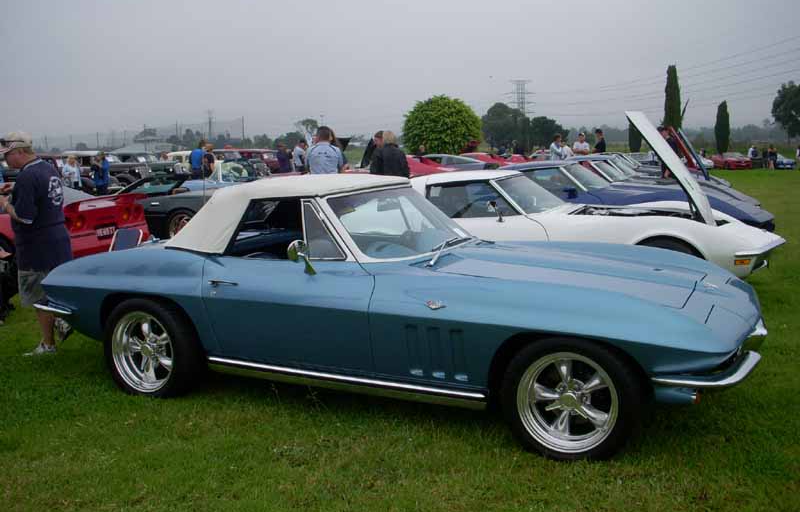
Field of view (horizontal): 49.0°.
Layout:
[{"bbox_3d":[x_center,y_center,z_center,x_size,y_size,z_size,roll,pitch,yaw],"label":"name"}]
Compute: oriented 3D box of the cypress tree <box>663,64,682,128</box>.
[{"bbox_3d":[26.388,-14.076,85.587,1.750,8.900,1.750,0,8,0],"label":"cypress tree"}]

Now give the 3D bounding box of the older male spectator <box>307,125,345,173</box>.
[{"bbox_3d":[-1.108,-1.035,13.117,0.550,1.780,0.360,0,8,3],"label":"older male spectator"}]

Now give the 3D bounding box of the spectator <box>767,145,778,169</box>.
[{"bbox_3d":[23.756,-6.260,56.109,0.480,1.650,0.360,1,8,6],"label":"spectator"}]

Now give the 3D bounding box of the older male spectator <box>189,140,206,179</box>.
[{"bbox_3d":[-5.525,-2.288,24.108,0.500,1.750,0.360,4,8,30],"label":"older male spectator"}]

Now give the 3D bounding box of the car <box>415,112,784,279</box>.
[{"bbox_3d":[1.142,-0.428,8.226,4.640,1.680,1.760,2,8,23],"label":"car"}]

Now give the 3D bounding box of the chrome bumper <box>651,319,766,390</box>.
[{"bbox_3d":[1.647,0.423,4.510,0.440,0.160,1.620,3,8,25],"label":"chrome bumper"}]

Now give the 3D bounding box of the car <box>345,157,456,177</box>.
[{"bbox_3d":[-0.431,-1.642,19.579,4.500,1.190,1.800,3,8,24],"label":"car"}]

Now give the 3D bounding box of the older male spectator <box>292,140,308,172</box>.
[{"bbox_3d":[-2.485,-2.068,22.109,0.380,1.730,0.500,-1,7,-3],"label":"older male spectator"}]

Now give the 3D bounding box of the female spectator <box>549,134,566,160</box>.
[{"bbox_3d":[4.642,-2.734,26.108,0.380,1.740,0.500,5,9,36],"label":"female spectator"}]

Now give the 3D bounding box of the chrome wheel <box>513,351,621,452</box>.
[{"bbox_3d":[0.808,0.668,4.122,0.475,0.475,0.200,3,8,24],"label":"chrome wheel"}]

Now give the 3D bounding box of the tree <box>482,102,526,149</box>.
[{"bbox_3d":[18.020,-22.204,150.000,7.900,8.600,7.900,-1,7,0],"label":"tree"}]

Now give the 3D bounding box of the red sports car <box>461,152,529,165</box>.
[{"bbox_3d":[2.842,-3.256,33.075,4.500,1.200,1.780,3,8,26],"label":"red sports car"}]

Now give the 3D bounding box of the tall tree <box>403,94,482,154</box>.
[{"bbox_3d":[2.904,-8.848,60.000,5.400,4.400,5.400,-1,7,0],"label":"tall tree"}]

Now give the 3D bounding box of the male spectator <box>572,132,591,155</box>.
[{"bbox_3d":[5.486,-2.844,26.609,0.550,1.760,0.360,1,7,12],"label":"male spectator"}]

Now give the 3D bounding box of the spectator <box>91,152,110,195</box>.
[{"bbox_3d":[-8.137,-1.975,24.108,0.420,1.720,0.500,-1,7,-6],"label":"spectator"}]

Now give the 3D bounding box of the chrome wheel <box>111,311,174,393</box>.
[{"bbox_3d":[-1.448,0.545,5.175,0.470,0.470,0.200,3,8,25],"label":"chrome wheel"}]

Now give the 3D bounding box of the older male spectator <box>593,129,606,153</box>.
[{"bbox_3d":[5.145,-2.379,22.612,0.380,1.790,0.500,-3,8,-18],"label":"older male spectator"}]

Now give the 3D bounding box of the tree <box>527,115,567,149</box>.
[{"bbox_3d":[23.523,-19.116,140.416,6.200,6.300,6.000,0,8,0],"label":"tree"}]

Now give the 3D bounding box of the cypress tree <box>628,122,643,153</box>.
[{"bbox_3d":[20.128,-9.950,75.233,1.150,3.700,1.150,0,7,0],"label":"cypress tree"}]

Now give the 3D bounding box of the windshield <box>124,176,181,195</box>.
[{"bbox_3d":[-3.833,-1.076,13.600,0.550,0.340,1.350,3,8,24],"label":"windshield"}]

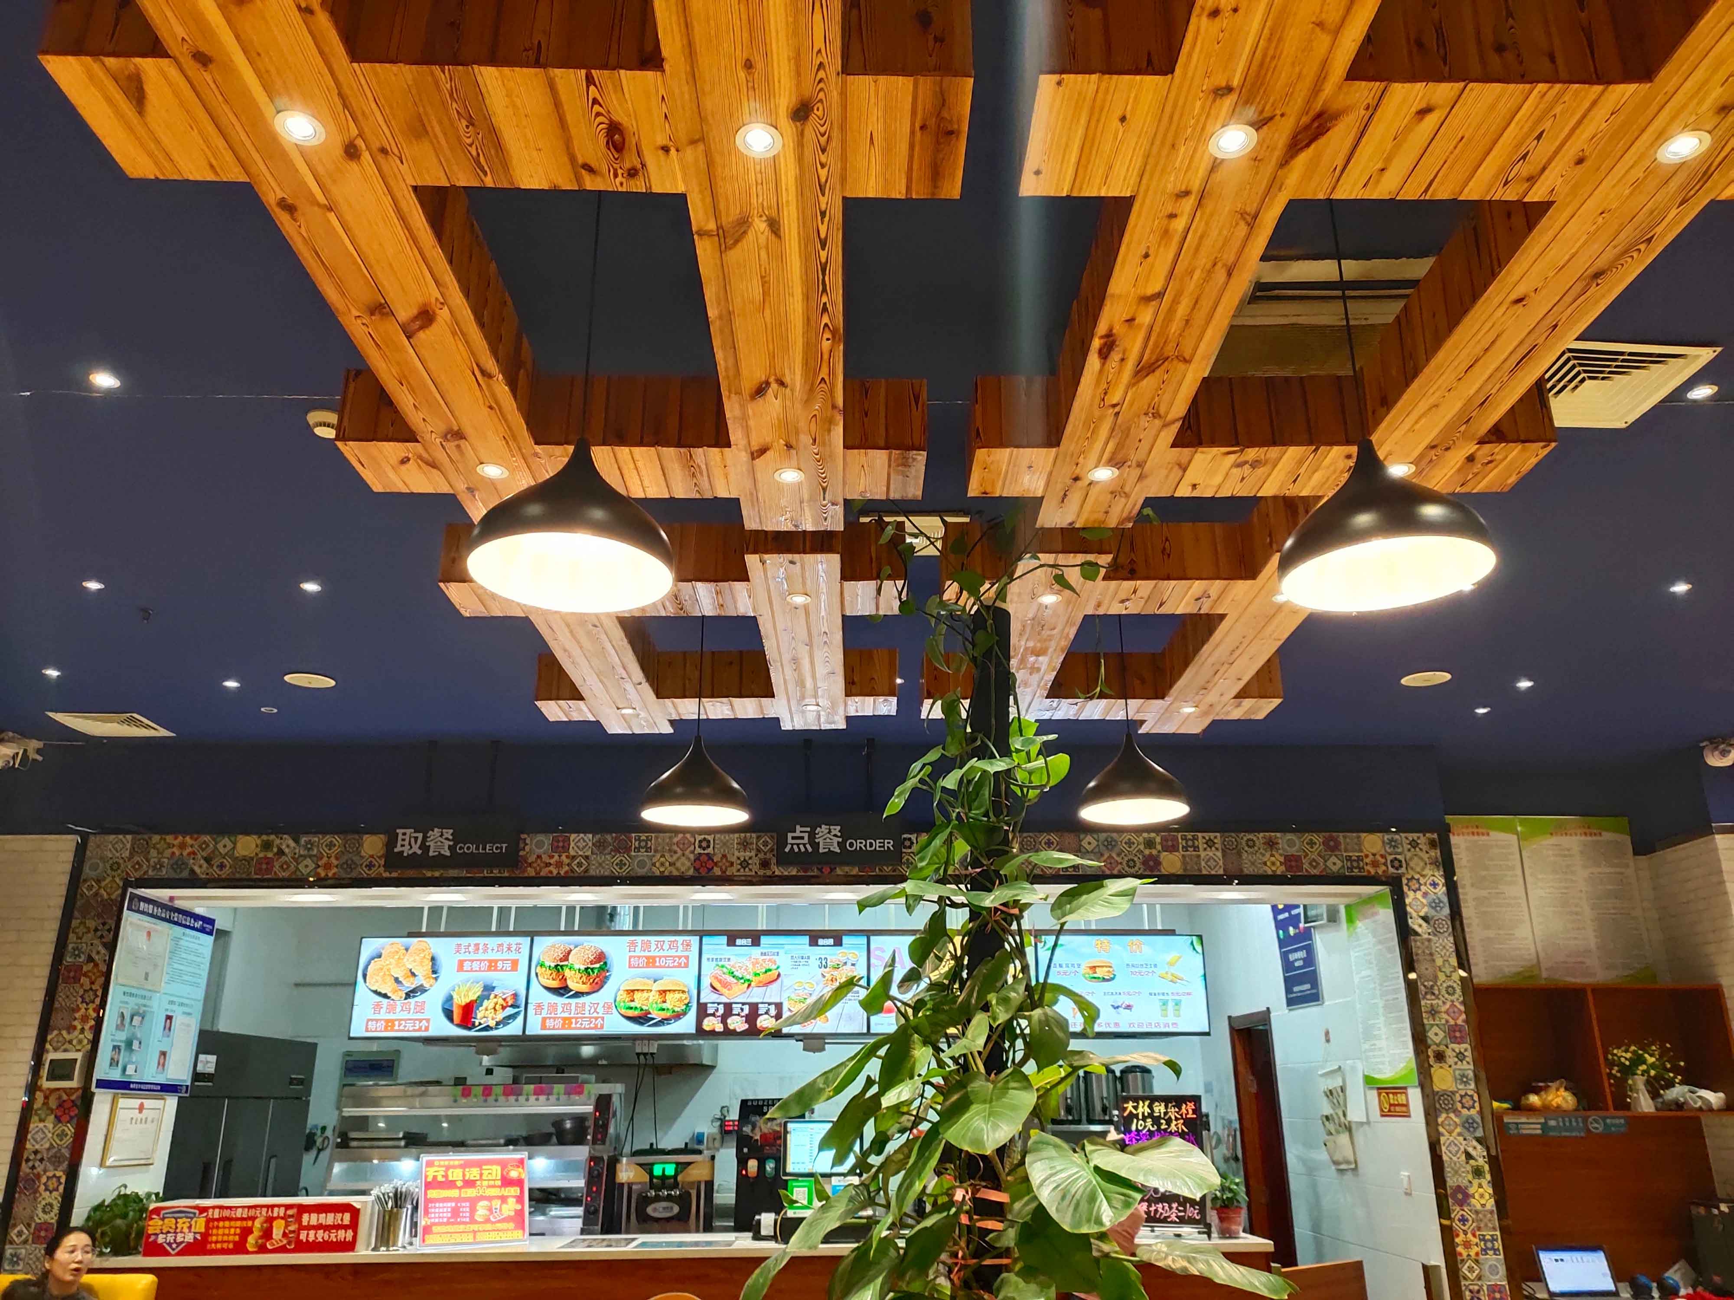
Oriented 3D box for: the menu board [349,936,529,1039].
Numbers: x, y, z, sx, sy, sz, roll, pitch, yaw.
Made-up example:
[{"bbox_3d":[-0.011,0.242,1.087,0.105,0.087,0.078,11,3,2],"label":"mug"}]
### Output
[{"bbox_3d":[-2.386,1.886,6.450,0.965,0.555,0.055,0,-15,-1],"label":"menu board"}]

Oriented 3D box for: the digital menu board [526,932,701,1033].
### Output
[{"bbox_3d":[-1.427,1.898,6.495,0.966,0.560,0.060,0,-20,0],"label":"digital menu board"}]

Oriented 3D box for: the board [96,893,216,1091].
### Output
[{"bbox_3d":[-3.478,1.710,5.672,0.020,0.890,0.800,0,-20,0],"label":"board"}]

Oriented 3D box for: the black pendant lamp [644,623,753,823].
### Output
[{"bbox_3d":[-0.556,0.160,3.873,0.355,0.815,0.355,0,-21,-1],"label":"black pendant lamp"}]

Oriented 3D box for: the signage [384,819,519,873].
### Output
[{"bbox_3d":[-1.966,0.920,5.456,0.645,0.255,0.040,1,-20,-2],"label":"signage"}]

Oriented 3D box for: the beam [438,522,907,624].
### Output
[{"bbox_3d":[-0.593,-0.250,3.658,1.420,0.205,0.260,0,-21,-1],"label":"beam"}]

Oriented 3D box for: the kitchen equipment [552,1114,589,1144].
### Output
[{"bbox_3d":[-1.689,2.738,6.580,0.210,0.155,0.210,0,-21,-1],"label":"kitchen equipment"}]

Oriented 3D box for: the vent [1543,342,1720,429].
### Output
[{"bbox_3d":[1.815,-0.636,2.860,0.385,0.035,0.375,0,-21,-1],"label":"vent"}]

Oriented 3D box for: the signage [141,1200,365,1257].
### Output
[{"bbox_3d":[-2.583,2.443,4.863,0.850,0.200,0.030,3,-21,-7],"label":"signage"}]

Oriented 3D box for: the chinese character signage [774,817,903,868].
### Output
[{"bbox_3d":[-0.136,0.917,5.594,0.605,0.255,0.050,0,-21,-1],"label":"chinese character signage"}]

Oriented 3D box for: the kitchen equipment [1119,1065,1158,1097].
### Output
[{"bbox_3d":[1.940,3.199,8.270,0.260,0.390,0.270,0,-20,0],"label":"kitchen equipment"}]

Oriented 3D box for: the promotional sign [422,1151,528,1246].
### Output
[{"bbox_3d":[-1.714,2.397,5.015,0.470,0.370,0.040,3,-21,-9],"label":"promotional sign"}]

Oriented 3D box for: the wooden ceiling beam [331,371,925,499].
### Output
[{"bbox_3d":[-0.553,-0.531,2.877,1.383,0.198,0.251,1,-20,-2],"label":"wooden ceiling beam"}]

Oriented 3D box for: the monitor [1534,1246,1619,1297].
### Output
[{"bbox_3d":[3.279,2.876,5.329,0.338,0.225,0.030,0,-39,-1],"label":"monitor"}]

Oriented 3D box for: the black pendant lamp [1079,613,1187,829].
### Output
[{"bbox_3d":[0.927,0.211,4.091,0.370,0.745,0.370,0,-20,0],"label":"black pendant lamp"}]

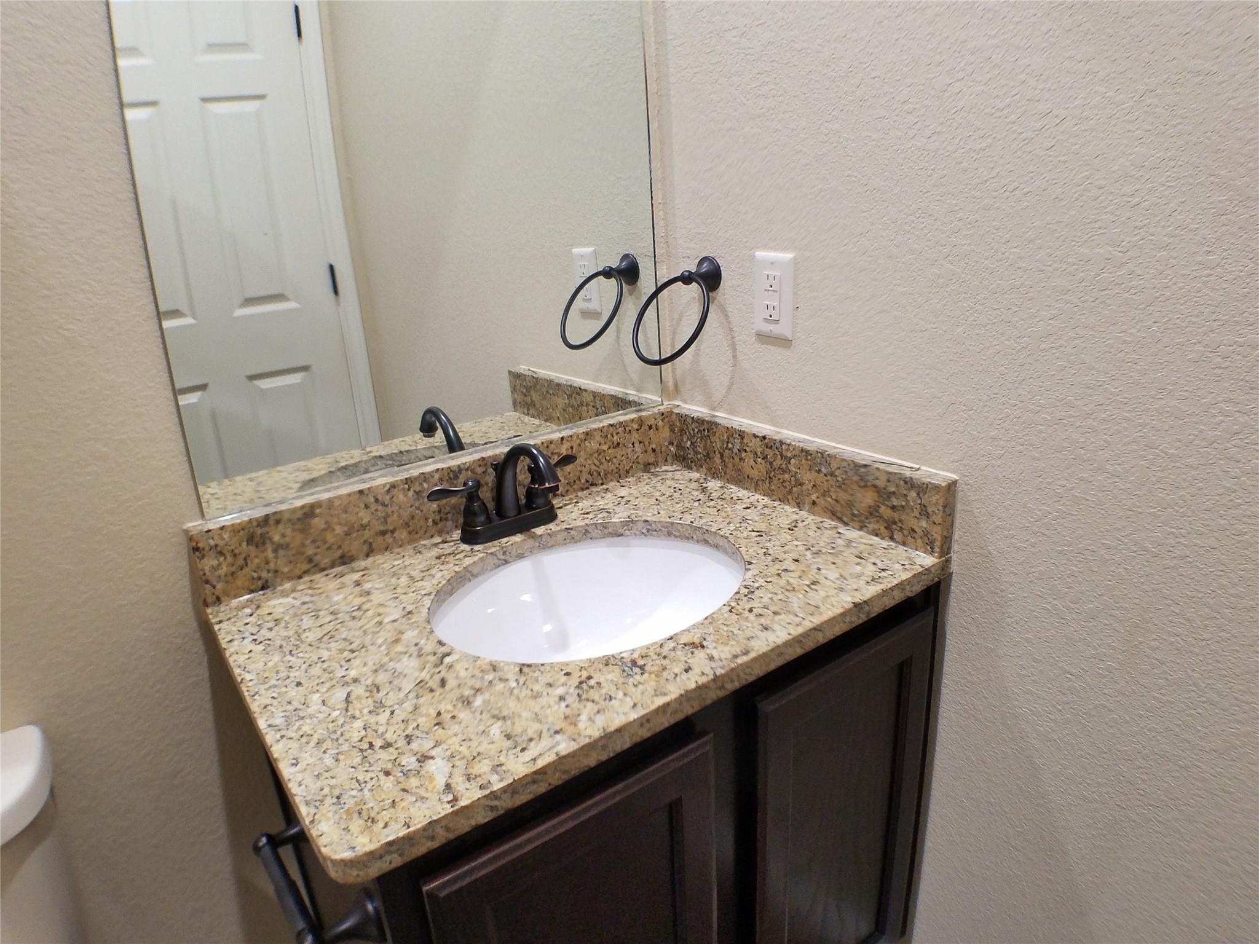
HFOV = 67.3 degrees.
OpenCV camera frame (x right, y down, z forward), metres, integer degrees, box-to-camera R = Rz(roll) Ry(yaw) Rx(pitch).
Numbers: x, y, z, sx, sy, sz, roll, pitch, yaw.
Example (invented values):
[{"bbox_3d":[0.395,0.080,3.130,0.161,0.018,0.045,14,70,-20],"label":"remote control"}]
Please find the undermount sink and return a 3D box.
[{"bbox_3d":[-0.041,0.223,1.213,0.433,0.161,0.360,-16,23,-34],"label":"undermount sink"}]

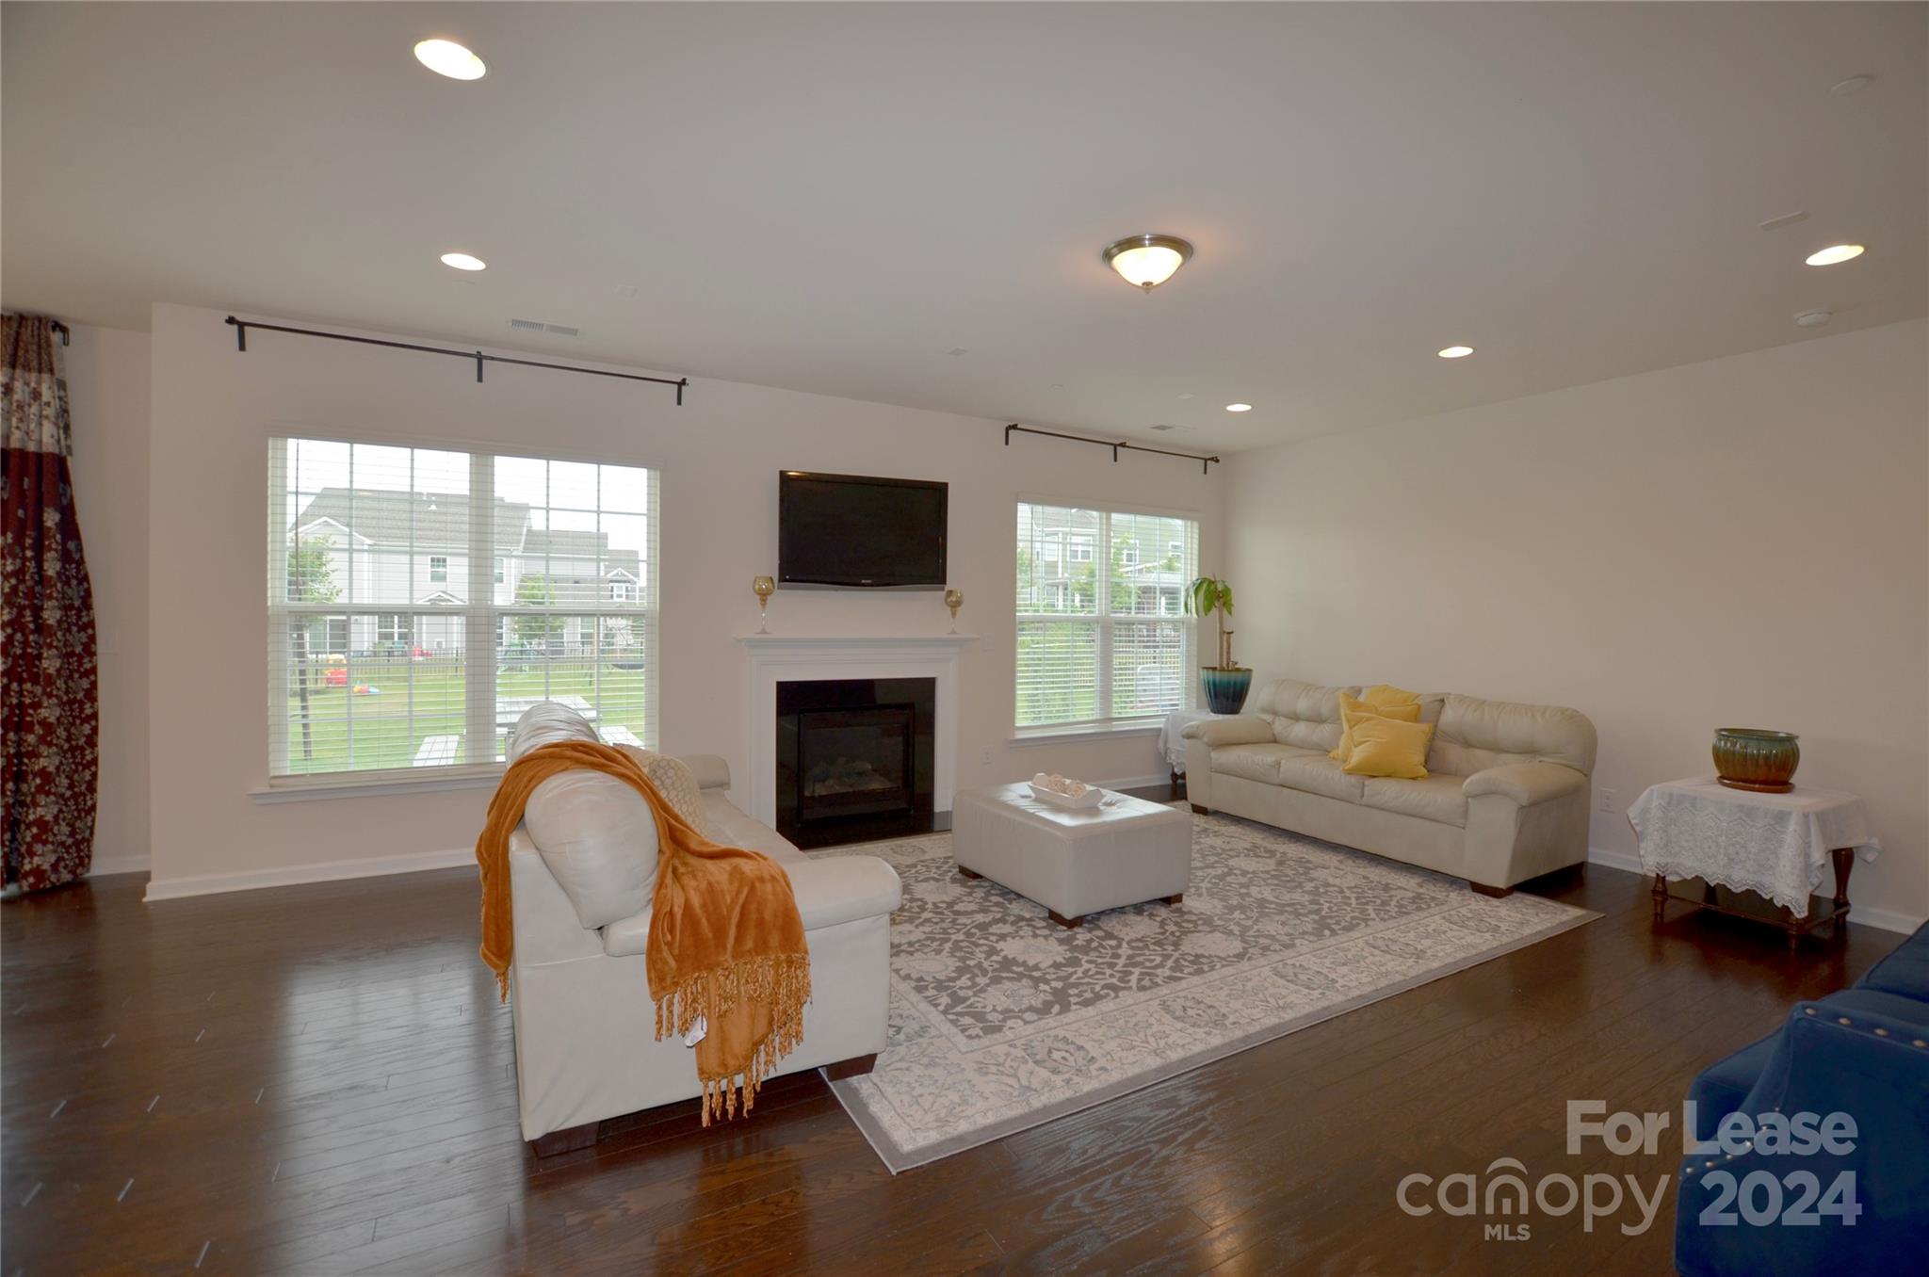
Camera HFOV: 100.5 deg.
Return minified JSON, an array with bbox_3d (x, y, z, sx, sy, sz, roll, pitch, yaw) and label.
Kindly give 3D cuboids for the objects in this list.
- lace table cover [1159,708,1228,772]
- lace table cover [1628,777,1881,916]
[{"bbox_3d":[2.016,0.791,6.442,0.680,0.380,0.580,0,1,-30],"label":"lace table cover"},{"bbox_3d":[3.537,0.896,3.594,0.780,0.410,0.620,0,2,-30],"label":"lace table cover"}]

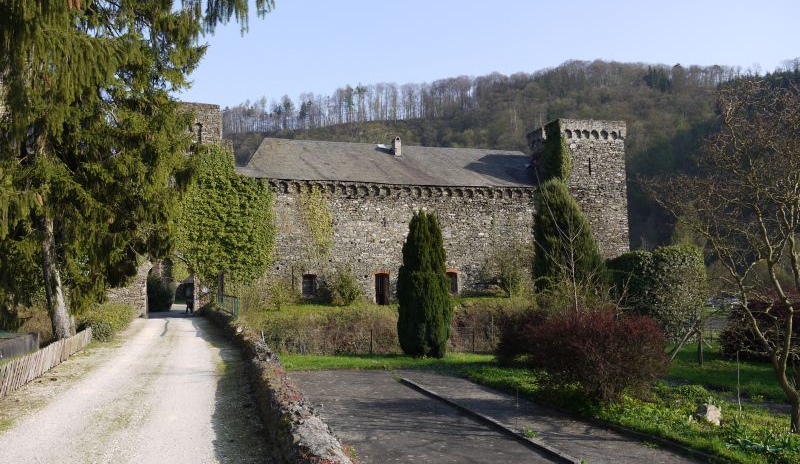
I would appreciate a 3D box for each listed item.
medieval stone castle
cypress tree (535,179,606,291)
[{"bbox_3d":[-1.056,-0.925,46.726,30.196,12.075,14.000,0,-4,-11],"label":"medieval stone castle"},{"bbox_3d":[9.630,0.540,36.548,4.322,7.182,4.322,0,-4,0],"label":"cypress tree"}]

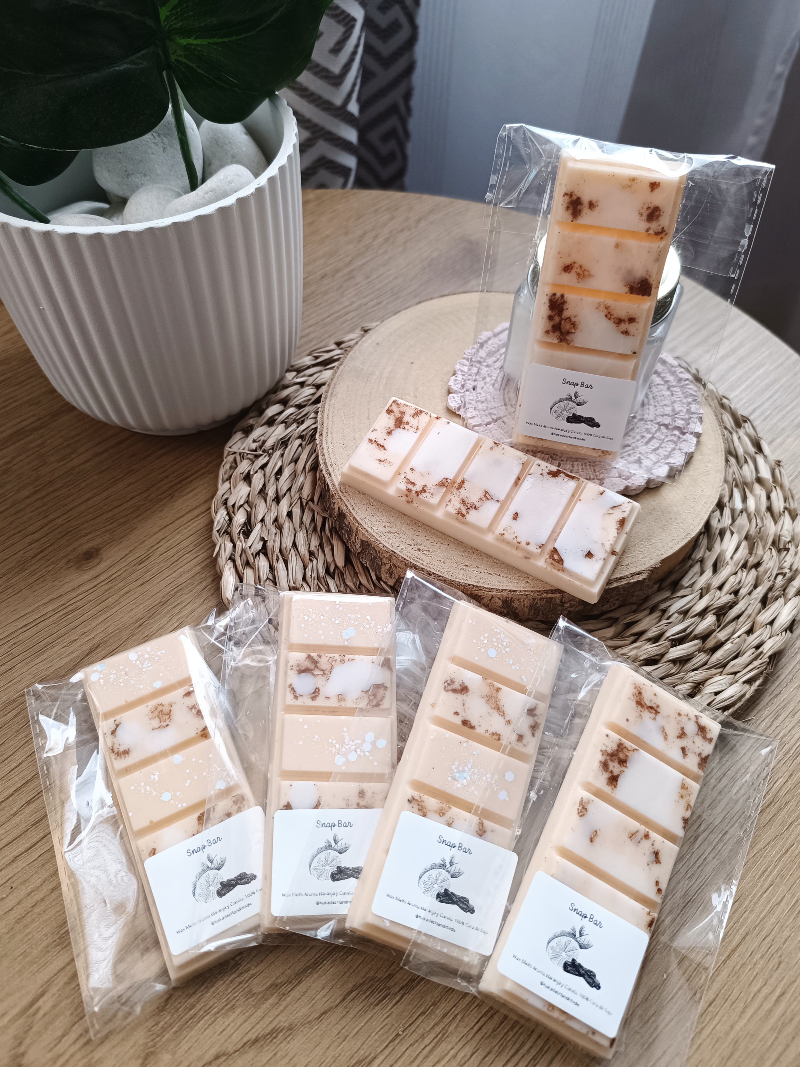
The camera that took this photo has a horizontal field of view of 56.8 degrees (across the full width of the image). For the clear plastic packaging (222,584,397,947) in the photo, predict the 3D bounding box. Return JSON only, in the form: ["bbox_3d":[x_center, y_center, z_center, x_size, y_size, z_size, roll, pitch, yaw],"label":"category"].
[{"bbox_3d":[-0.022,0.081,0.277,0.093,0.014,0.129,3,64,-6],"label":"clear plastic packaging"}]

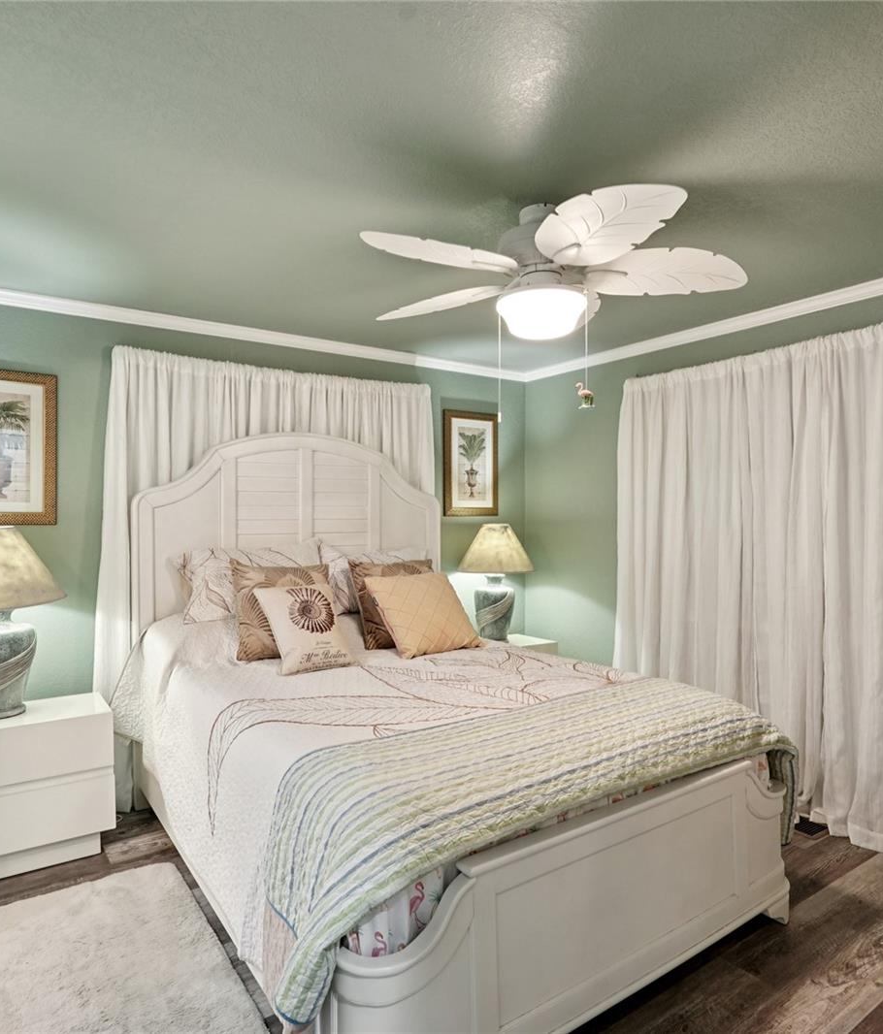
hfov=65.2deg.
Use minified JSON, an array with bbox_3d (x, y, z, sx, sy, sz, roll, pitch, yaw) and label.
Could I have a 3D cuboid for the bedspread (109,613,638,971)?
[{"bbox_3d":[-0.149,0.795,2.709,1.730,0.660,2.050,0,0,-35],"label":"bedspread"}]

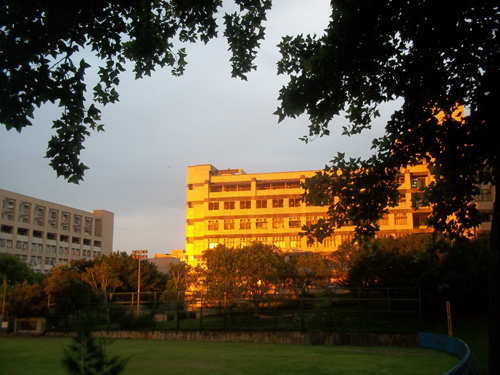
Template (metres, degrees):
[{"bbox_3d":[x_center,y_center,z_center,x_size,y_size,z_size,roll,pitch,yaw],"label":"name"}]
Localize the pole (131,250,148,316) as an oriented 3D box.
[{"bbox_3d":[-16.103,14.035,75.962,2.220,9.620,0.750,-1,-12,3],"label":"pole"}]

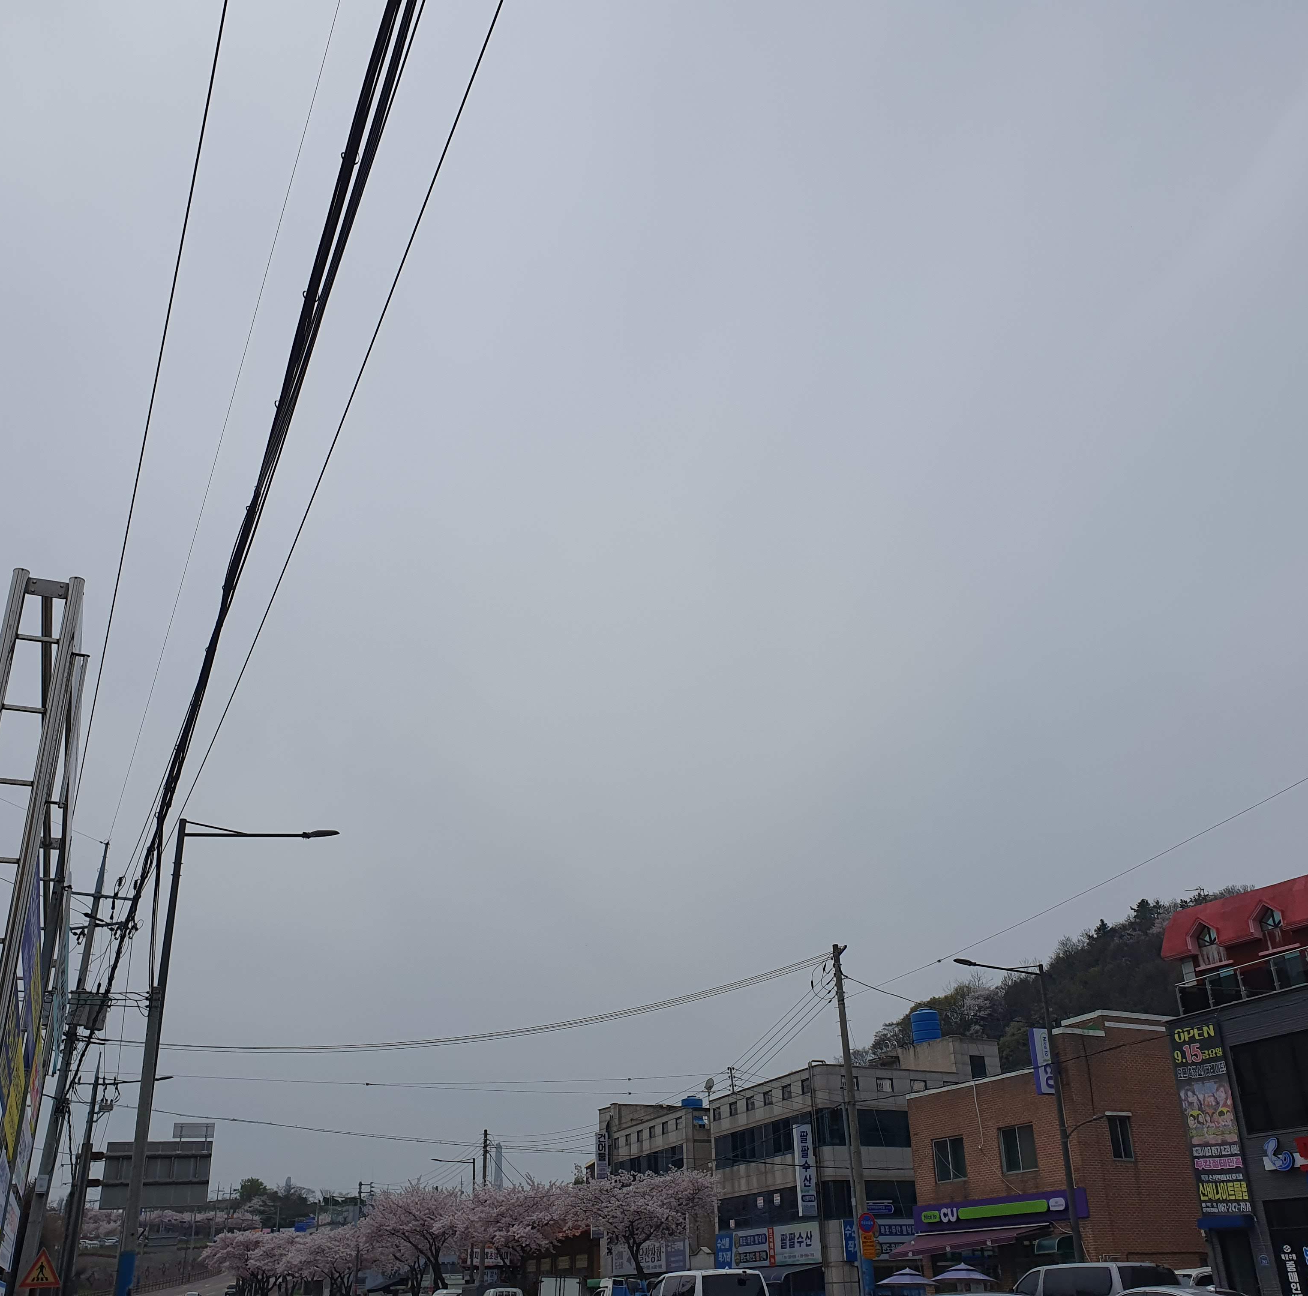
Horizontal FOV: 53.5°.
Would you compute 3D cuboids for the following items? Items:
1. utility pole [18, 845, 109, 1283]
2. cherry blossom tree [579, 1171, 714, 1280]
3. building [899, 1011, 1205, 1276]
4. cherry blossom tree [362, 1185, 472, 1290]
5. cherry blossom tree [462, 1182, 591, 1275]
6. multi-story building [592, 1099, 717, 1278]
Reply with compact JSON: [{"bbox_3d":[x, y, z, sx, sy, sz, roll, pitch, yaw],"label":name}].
[{"bbox_3d":[-16.035,12.004,35.591,0.500,13.720,0.500,8,-28,-19],"label":"utility pole"},{"bbox_3d":[-0.349,30.470,66.362,7.100,6.900,7.100,-1,-26,-1],"label":"cherry blossom tree"},{"bbox_3d":[16.000,18.715,46.090,9.500,9.400,9.600,8,-28,-19],"label":"building"},{"bbox_3d":[-15.627,40.306,86.867,7.400,8.000,7.400,8,-28,-19],"label":"cherry blossom tree"},{"bbox_3d":[-7.932,36.806,79.568,8.000,7.500,8.000,8,-28,-19],"label":"cherry blossom tree"},{"bbox_3d":[4.348,33.840,79.513,11.000,12.200,14.700,8,-28,-19],"label":"multi-story building"}]

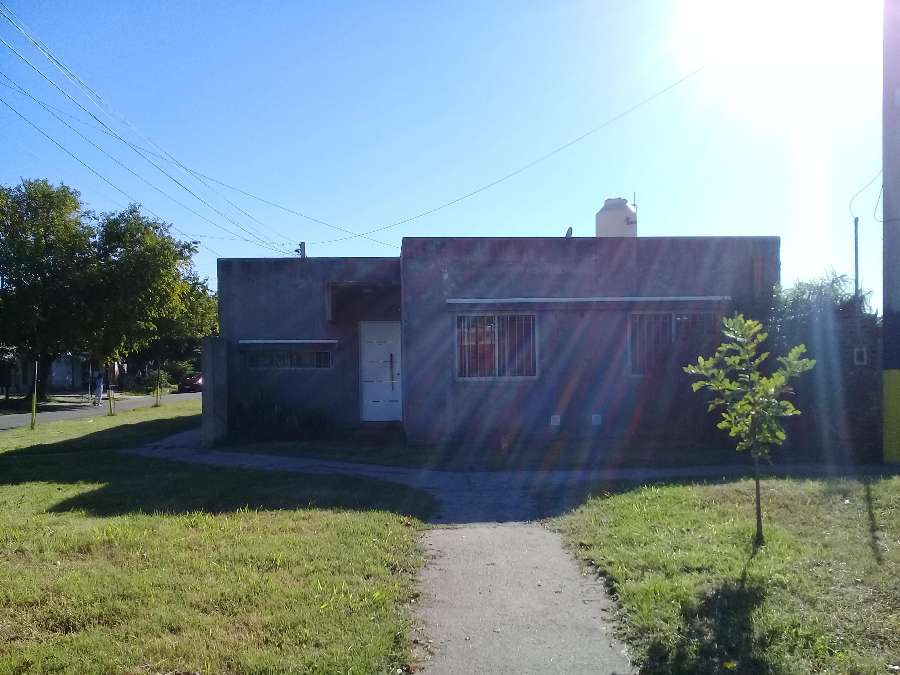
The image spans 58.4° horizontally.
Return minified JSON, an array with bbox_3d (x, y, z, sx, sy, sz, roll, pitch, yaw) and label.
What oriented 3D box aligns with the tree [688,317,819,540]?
[{"bbox_3d":[2.378,0.738,6.400,1.040,1.840,1.000,-1,-2,0],"label":"tree"}]

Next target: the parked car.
[{"bbox_3d":[-20.049,3.517,63.000,1.750,1.480,4.200,-1,-2,0],"label":"parked car"}]

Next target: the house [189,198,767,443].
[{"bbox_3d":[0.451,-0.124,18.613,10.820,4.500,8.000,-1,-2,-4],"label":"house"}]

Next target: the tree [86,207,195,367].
[{"bbox_3d":[-21.712,-2.640,56.000,8.300,13.000,8.300,-1,-2,0],"label":"tree"}]

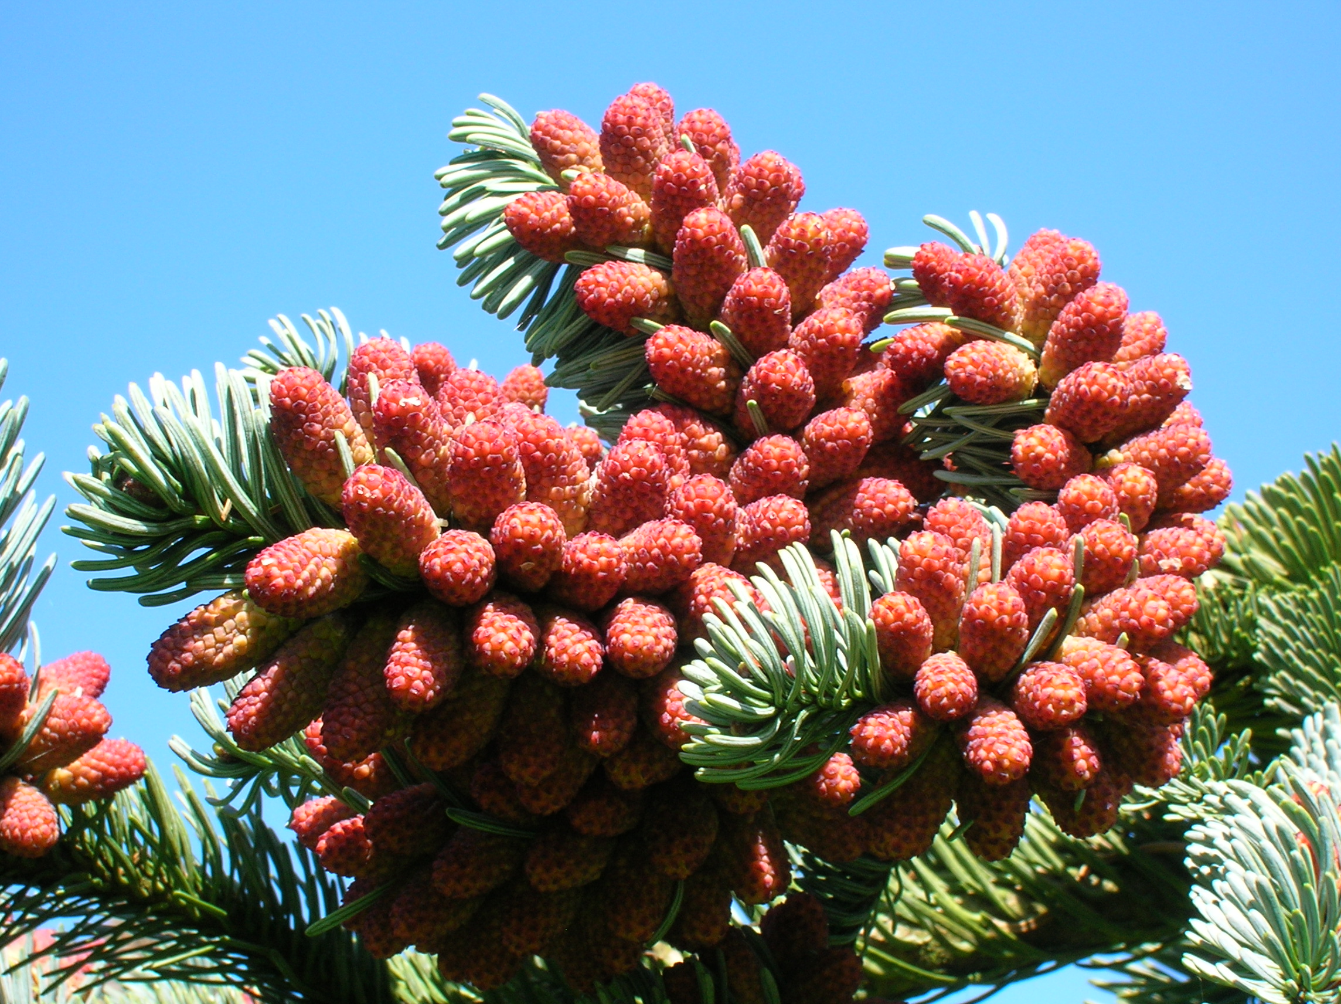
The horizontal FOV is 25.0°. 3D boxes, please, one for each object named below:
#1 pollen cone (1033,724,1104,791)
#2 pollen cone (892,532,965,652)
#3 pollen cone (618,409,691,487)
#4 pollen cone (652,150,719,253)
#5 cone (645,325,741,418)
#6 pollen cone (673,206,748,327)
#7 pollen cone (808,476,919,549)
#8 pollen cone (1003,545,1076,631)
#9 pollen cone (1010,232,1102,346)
[{"bbox_3d":[0.055,0.035,0.425,0.008,0.008,0.015,47,0,-26],"label":"pollen cone"},{"bbox_3d":[0.042,0.014,0.480,0.010,0.019,0.010,-9,28,5],"label":"pollen cone"},{"bbox_3d":[-0.002,-0.008,0.463,0.009,0.015,0.009,-18,26,0],"label":"pollen cone"},{"bbox_3d":[0.002,-0.049,0.492,0.011,0.018,0.011,6,29,-3],"label":"pollen cone"},{"bbox_3d":[0.003,-0.020,0.460,0.018,0.011,0.011,36,3,-33],"label":"cone"},{"bbox_3d":[0.005,-0.030,0.390,0.009,0.016,0.009,2,24,0],"label":"pollen cone"},{"bbox_3d":[0.030,0.002,0.468,0.019,0.010,0.010,-17,-2,35],"label":"pollen cone"},{"bbox_3d":[0.056,0.013,0.457,0.010,0.010,0.016,24,-51,7],"label":"pollen cone"},{"bbox_3d":[0.061,-0.033,0.475,0.010,0.020,0.010,29,22,4],"label":"pollen cone"}]

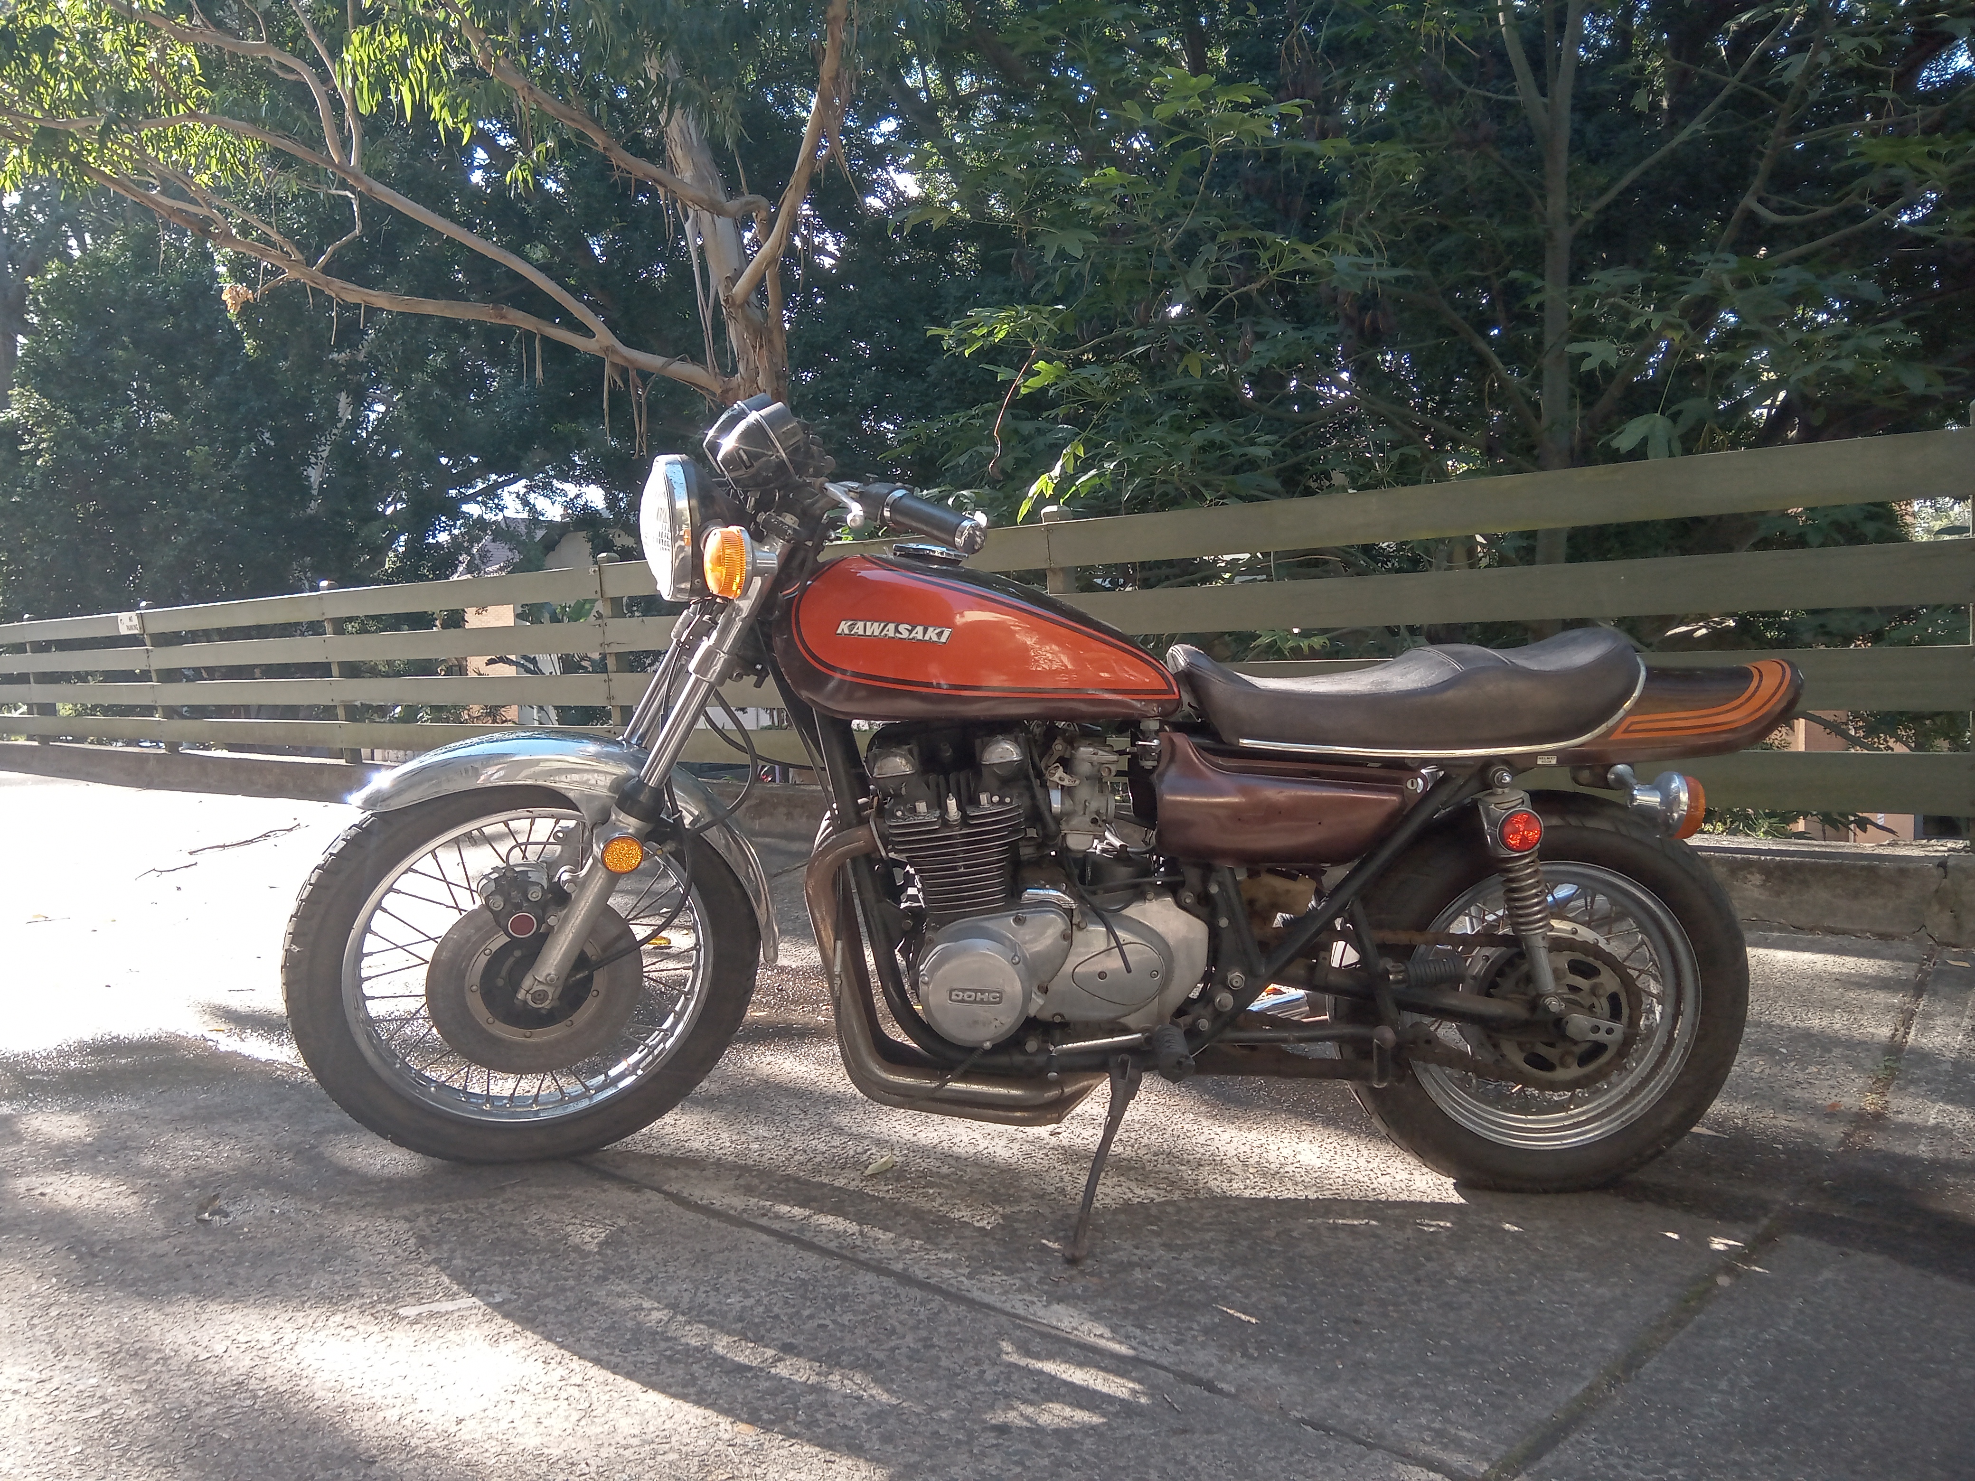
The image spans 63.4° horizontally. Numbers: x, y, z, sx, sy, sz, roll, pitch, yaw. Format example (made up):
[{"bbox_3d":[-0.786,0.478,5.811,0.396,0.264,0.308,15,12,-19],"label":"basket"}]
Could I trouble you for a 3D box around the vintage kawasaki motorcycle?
[{"bbox_3d":[0.099,0.104,2.347,2.120,1.150,0.790,3,8,-2],"label":"vintage kawasaki motorcycle"}]

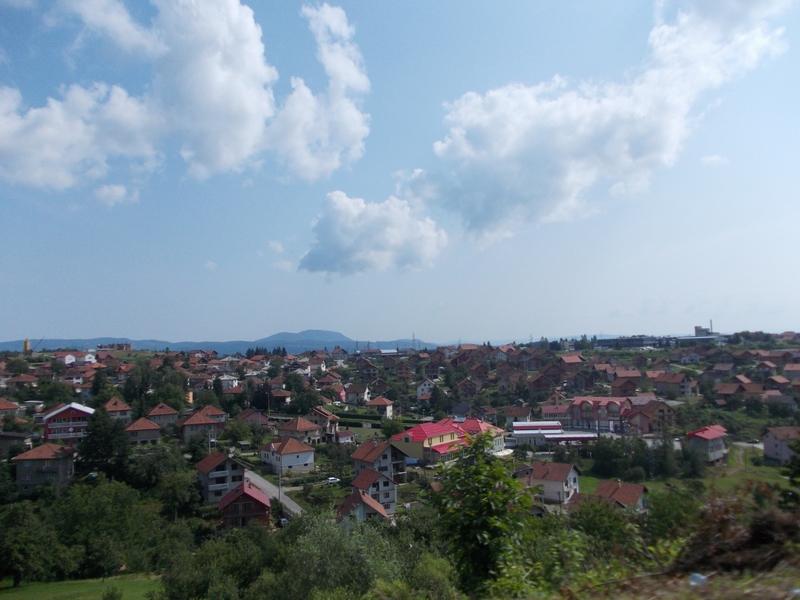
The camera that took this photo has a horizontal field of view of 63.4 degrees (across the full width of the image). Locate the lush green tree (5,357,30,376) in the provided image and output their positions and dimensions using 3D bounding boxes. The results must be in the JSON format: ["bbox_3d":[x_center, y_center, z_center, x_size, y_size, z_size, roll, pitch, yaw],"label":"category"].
[{"bbox_3d":[-198.018,34.556,335.000,13.460,10.613,12.787,2,-4,-31],"label":"lush green tree"}]

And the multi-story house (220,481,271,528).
[{"bbox_3d":[-29.397,38.796,122.734,9.000,6.500,9.200,1,-4,-14],"label":"multi-story house"}]

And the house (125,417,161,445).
[{"bbox_3d":[-83.240,42.840,210.000,10.500,8.700,9.800,2,-5,-24],"label":"house"}]

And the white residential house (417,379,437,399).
[{"bbox_3d":[13.429,45.294,330.000,10.200,10.200,10.000,0,-4,-3],"label":"white residential house"}]

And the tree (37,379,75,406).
[{"bbox_3d":[-130.053,35.590,245.000,15.145,10.223,13.630,2,-4,-28],"label":"tree"}]

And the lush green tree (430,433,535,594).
[{"bbox_3d":[1.448,3.776,11.500,1.813,2.844,1.813,0,-4,7],"label":"lush green tree"}]

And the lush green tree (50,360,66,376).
[{"bbox_3d":[-184.709,37.185,350.000,8.654,8.924,8.654,2,-4,-28],"label":"lush green tree"}]

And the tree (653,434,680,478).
[{"bbox_3d":[64.623,37.791,157.000,6.600,10.600,6.500,-2,-4,22],"label":"tree"}]

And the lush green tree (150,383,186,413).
[{"bbox_3d":[-97.010,40.680,270.000,12.000,12.000,12.000,2,-4,-20],"label":"lush green tree"}]

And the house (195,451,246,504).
[{"bbox_3d":[-38.036,37.526,138.557,9.200,9.000,9.300,2,-5,-32],"label":"house"}]

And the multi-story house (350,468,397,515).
[{"bbox_3d":[-6.260,47.450,160.670,8.900,9.900,9.100,2,-5,-28],"label":"multi-story house"}]

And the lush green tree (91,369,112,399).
[{"bbox_3d":[-143.920,40.740,312.000,9.000,15.000,9.000,2,-5,-25],"label":"lush green tree"}]

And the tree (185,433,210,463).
[{"bbox_3d":[-59.460,43.310,190.000,7.200,8.800,7.200,1,-4,-17],"label":"tree"}]

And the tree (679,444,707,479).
[{"bbox_3d":[78.200,42.910,173.000,7.200,9.400,7.200,-2,-5,24],"label":"tree"}]

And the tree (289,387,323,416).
[{"bbox_3d":[-38.229,40.941,262.000,13.200,10.800,11.000,1,-4,-8],"label":"tree"}]

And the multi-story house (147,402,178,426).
[{"bbox_3d":[-84.464,40.732,230.000,10.000,8.300,9.500,2,-4,-25],"label":"multi-story house"}]

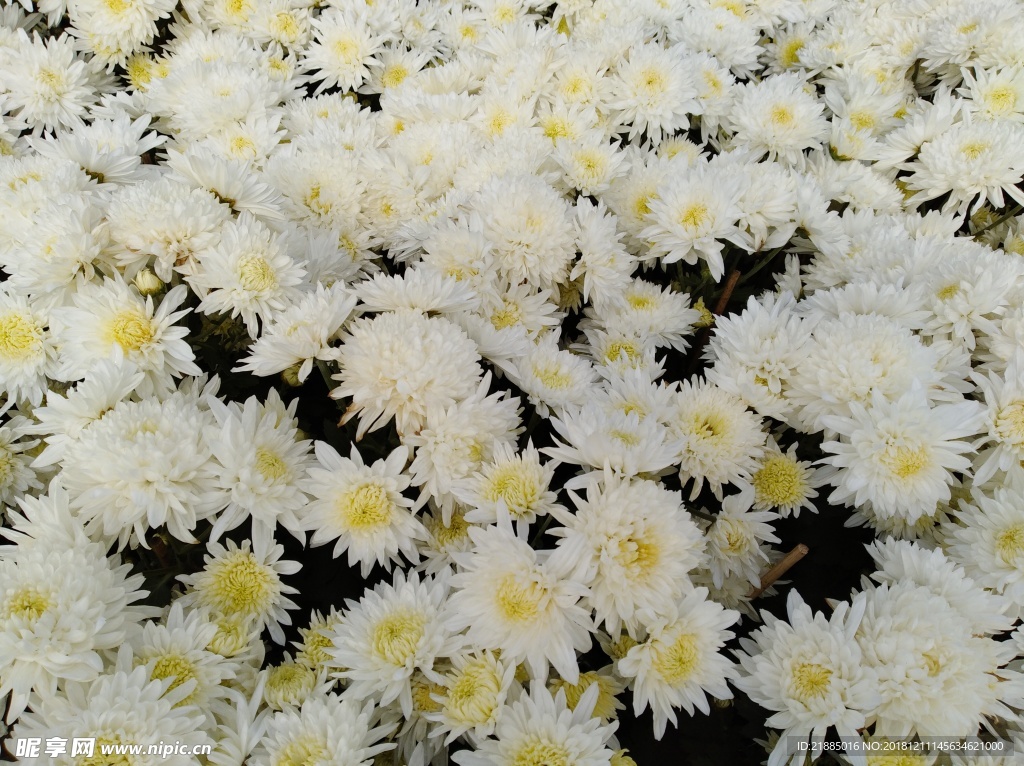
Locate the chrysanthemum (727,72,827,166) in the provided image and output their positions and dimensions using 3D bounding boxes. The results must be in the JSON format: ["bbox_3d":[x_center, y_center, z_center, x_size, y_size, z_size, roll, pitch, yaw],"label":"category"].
[{"bbox_3d":[0.221,-0.220,0.640,0.085,0.045,0.085,0,73,19],"label":"chrysanthemum"}]

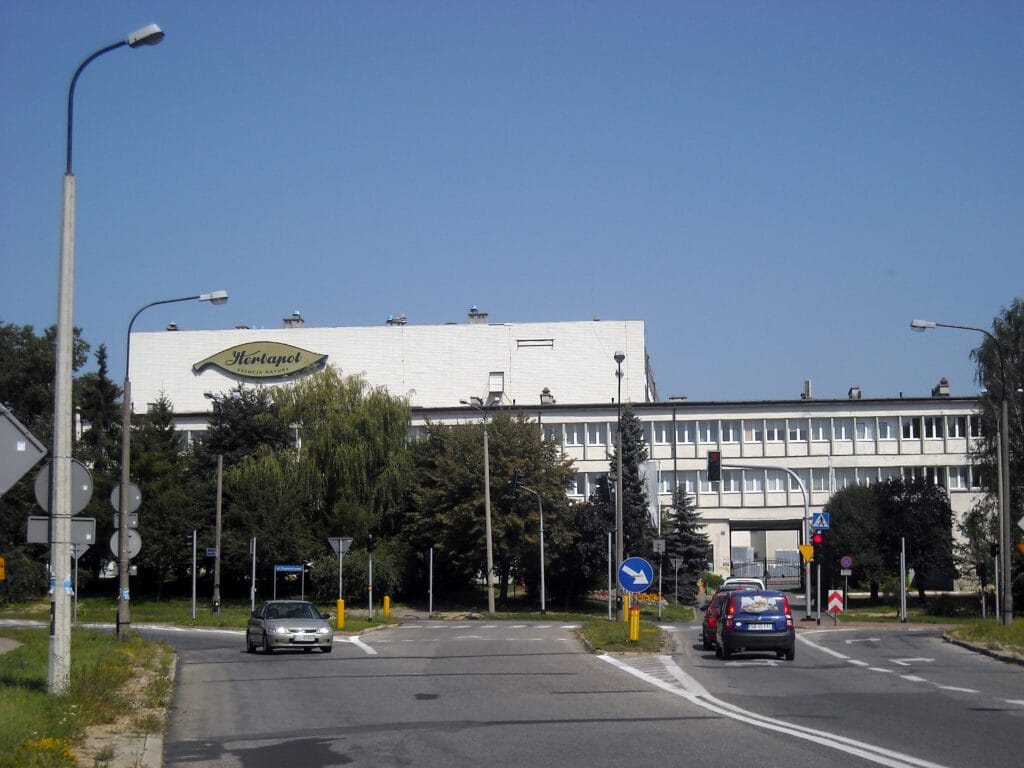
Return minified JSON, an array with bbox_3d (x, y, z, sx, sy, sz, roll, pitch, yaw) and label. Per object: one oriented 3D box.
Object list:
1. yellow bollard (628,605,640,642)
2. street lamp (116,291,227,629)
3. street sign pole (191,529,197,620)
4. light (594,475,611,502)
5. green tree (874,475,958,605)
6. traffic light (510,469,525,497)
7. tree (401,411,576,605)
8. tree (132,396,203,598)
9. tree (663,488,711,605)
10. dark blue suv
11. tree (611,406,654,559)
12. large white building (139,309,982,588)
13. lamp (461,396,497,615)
[{"bbox_3d":[3.135,6.142,57.538,0.246,0.891,0.246,0,-5,0],"label":"yellow bollard"},{"bbox_3d":[-9.639,2.275,64.022,3.150,9.950,0.400,0,-5,0],"label":"street lamp"},{"bbox_3d":[-11.848,7.115,83.640,0.130,3.310,0.130,0,-5,0],"label":"street sign pole"},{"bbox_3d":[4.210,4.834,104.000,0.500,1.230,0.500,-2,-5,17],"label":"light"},{"bbox_3d":[23.388,8.975,130.310,4.753,7.229,4.753,0,-5,0],"label":"green tree"},{"bbox_3d":[0.247,4.470,101.000,0.500,1.270,0.500,0,-5,0],"label":"traffic light"},{"bbox_3d":[-1.397,7.262,130.463,10.000,10.900,9.600,0,-5,0],"label":"tree"},{"bbox_3d":[-19.690,6.493,128.497,4.115,11.595,4.115,0,-5,0],"label":"tree"},{"bbox_3d":[9.757,9.170,126.272,2.800,6.400,2.800,0,-5,0],"label":"tree"},{"bbox_3d":[5.486,5.472,51.379,1.590,1.540,3.550,0,-5,1],"label":"dark blue suv"},{"bbox_3d":[6.617,6.460,123.449,2.636,10.479,2.636,0,-5,0],"label":"tree"},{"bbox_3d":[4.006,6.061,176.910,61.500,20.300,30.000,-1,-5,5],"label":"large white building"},{"bbox_3d":[-1.481,5.538,102.423,1.777,9.877,0.888,0,-5,0],"label":"lamp"}]

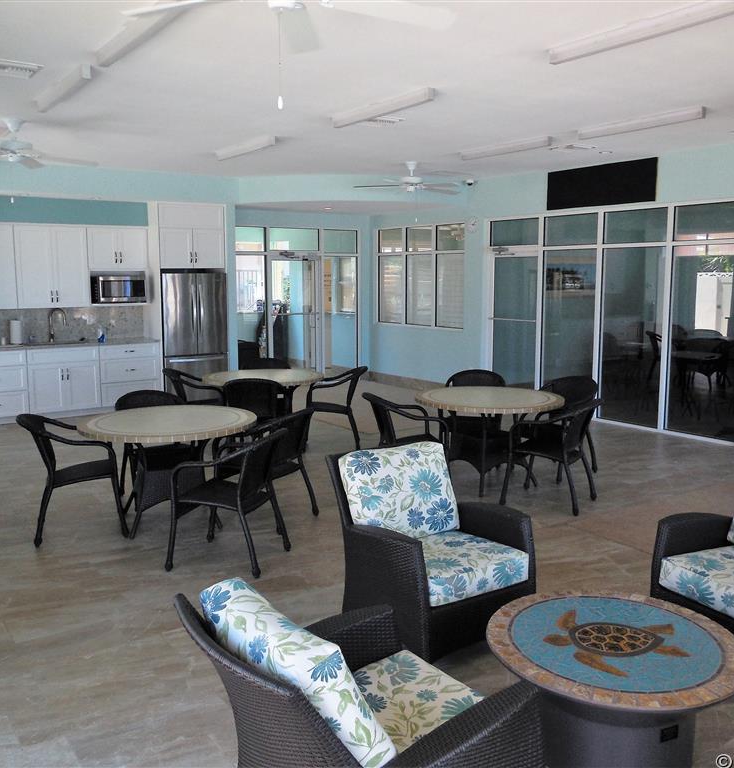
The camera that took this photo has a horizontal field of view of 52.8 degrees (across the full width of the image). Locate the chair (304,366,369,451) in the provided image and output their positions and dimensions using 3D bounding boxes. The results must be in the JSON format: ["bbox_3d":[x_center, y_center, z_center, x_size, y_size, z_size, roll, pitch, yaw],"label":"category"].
[{"bbox_3d":[-0.315,0.230,7.634,0.620,0.830,0.570,0,8,0],"label":"chair"}]

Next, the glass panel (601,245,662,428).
[{"bbox_3d":[3.084,-0.542,8.658,0.050,2.060,0.835,-6,10,-36],"label":"glass panel"}]

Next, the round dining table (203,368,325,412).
[{"bbox_3d":[-1.023,0.301,7.479,1.220,0.744,1.220,0,8,0],"label":"round dining table"}]

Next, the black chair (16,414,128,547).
[{"bbox_3d":[-2.024,0.594,5.095,0.660,0.840,0.600,-3,9,-21],"label":"black chair"}]

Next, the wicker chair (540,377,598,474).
[{"bbox_3d":[1.728,0.364,6.640,0.660,0.840,0.600,-7,10,-38],"label":"wicker chair"}]

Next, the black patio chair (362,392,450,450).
[{"bbox_3d":[0.299,0.469,5.928,0.660,0.840,0.600,-2,8,-12],"label":"black patio chair"}]

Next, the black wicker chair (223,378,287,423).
[{"bbox_3d":[-1.000,0.329,6.920,0.570,0.830,0.630,0,8,-3],"label":"black wicker chair"}]

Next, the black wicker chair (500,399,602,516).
[{"bbox_3d":[1.461,0.496,5.715,0.660,0.840,0.600,5,10,32],"label":"black wicker chair"}]

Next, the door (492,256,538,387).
[{"bbox_3d":[1.984,-0.735,10.063,0.060,2.050,0.820,-6,10,-37],"label":"door"}]

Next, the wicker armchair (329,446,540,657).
[{"bbox_3d":[0.319,0.767,3.757,0.680,0.830,0.850,-5,9,-33],"label":"wicker armchair"}]

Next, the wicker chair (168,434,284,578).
[{"bbox_3d":[-0.820,0.666,4.486,0.610,0.830,0.570,2,8,14],"label":"wicker chair"}]

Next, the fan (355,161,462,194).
[{"bbox_3d":[0.505,-2.403,8.604,1.290,0.360,1.290,0,8,0],"label":"fan"}]

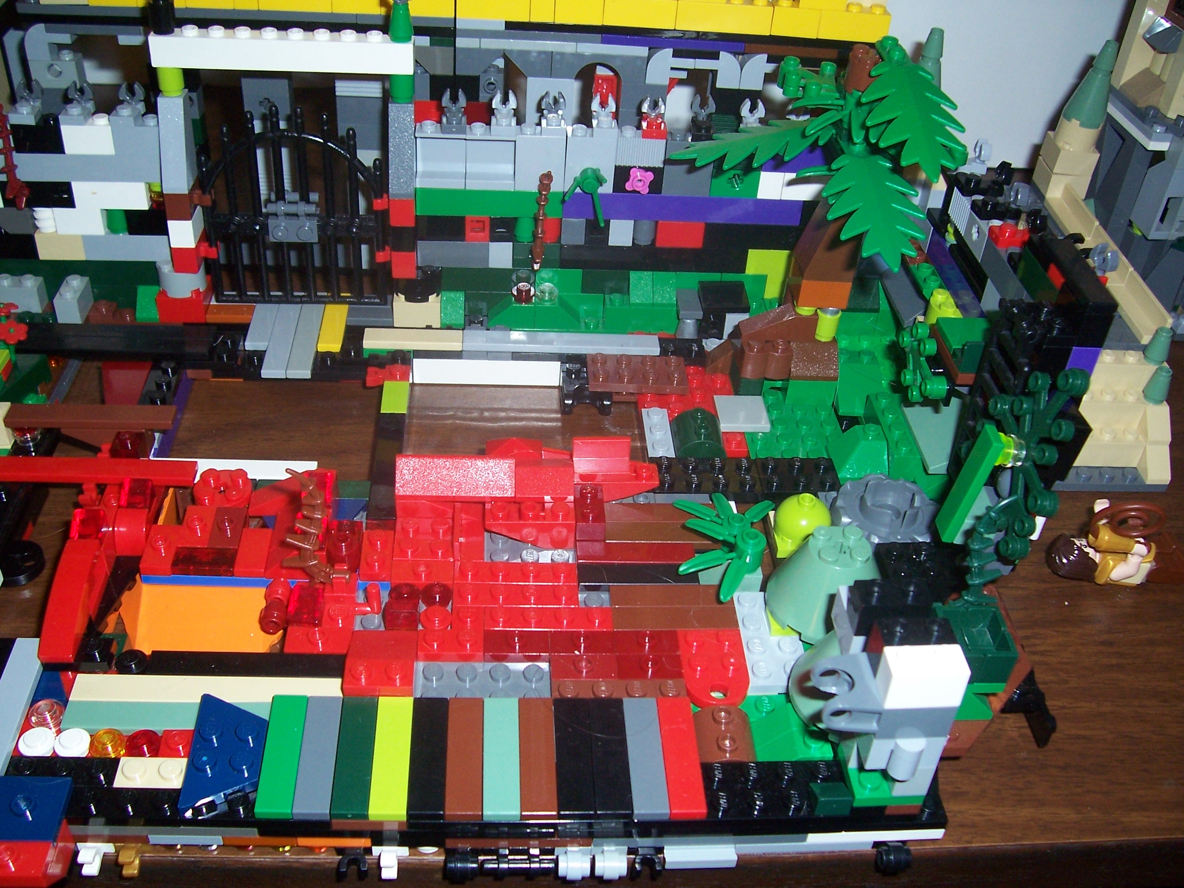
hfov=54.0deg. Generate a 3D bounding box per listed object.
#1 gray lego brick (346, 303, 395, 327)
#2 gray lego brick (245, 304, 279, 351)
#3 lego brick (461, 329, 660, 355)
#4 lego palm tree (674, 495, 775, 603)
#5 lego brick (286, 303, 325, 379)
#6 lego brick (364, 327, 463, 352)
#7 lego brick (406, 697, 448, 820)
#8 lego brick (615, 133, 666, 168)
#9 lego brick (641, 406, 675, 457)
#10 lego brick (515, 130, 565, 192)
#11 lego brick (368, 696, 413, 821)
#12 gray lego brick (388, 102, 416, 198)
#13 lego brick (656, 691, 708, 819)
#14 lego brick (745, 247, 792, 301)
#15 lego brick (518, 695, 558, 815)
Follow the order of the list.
[{"bbox_3d":[-0.076,-0.044,0.400,0.016,0.003,0.008,1,36,-5],"label":"gray lego brick"},{"bbox_3d":[-0.111,-0.041,0.394,0.008,0.003,0.032,1,37,-5],"label":"gray lego brick"},{"bbox_3d":[-0.010,-0.033,0.382,0.064,0.003,0.008,1,37,-5],"label":"lego brick"},{"bbox_3d":[0.036,0.026,0.308,0.028,0.015,0.038,1,37,-5],"label":"lego palm tree"},{"bbox_3d":[-0.095,-0.036,0.388,0.008,0.003,0.048,0,37,-6],"label":"lego brick"},{"bbox_3d":[-0.058,-0.034,0.378,0.032,0.003,0.008,1,35,-5],"label":"lego brick"},{"bbox_3d":[-0.036,0.069,0.257,0.008,0.003,0.032,1,35,-5],"label":"lego brick"},{"bbox_3d":[0.016,-0.096,0.376,0.016,0.010,0.008,1,35,-5],"label":"lego brick"},{"bbox_3d":[0.021,-0.003,0.373,0.008,0.005,0.024,1,36,-5],"label":"lego brick"},{"bbox_3d":[-0.017,-0.093,0.376,0.016,0.020,0.008,1,35,-5],"label":"lego brick"},{"bbox_3d":[-0.044,0.069,0.257,0.008,0.003,0.032,1,35,-5],"label":"lego brick"},{"bbox_3d":[-0.059,-0.093,0.363,0.008,0.029,0.016,1,37,-5],"label":"gray lego brick"},{"bbox_3d":[0.020,0.070,0.262,0.008,0.003,0.032,1,36,-5],"label":"lego brick"},{"bbox_3d":[0.061,-0.061,0.406,0.016,0.019,0.008,1,37,-5],"label":"lego brick"},{"bbox_3d":[-0.012,0.070,0.258,0.008,0.003,0.032,1,37,-5],"label":"lego brick"}]

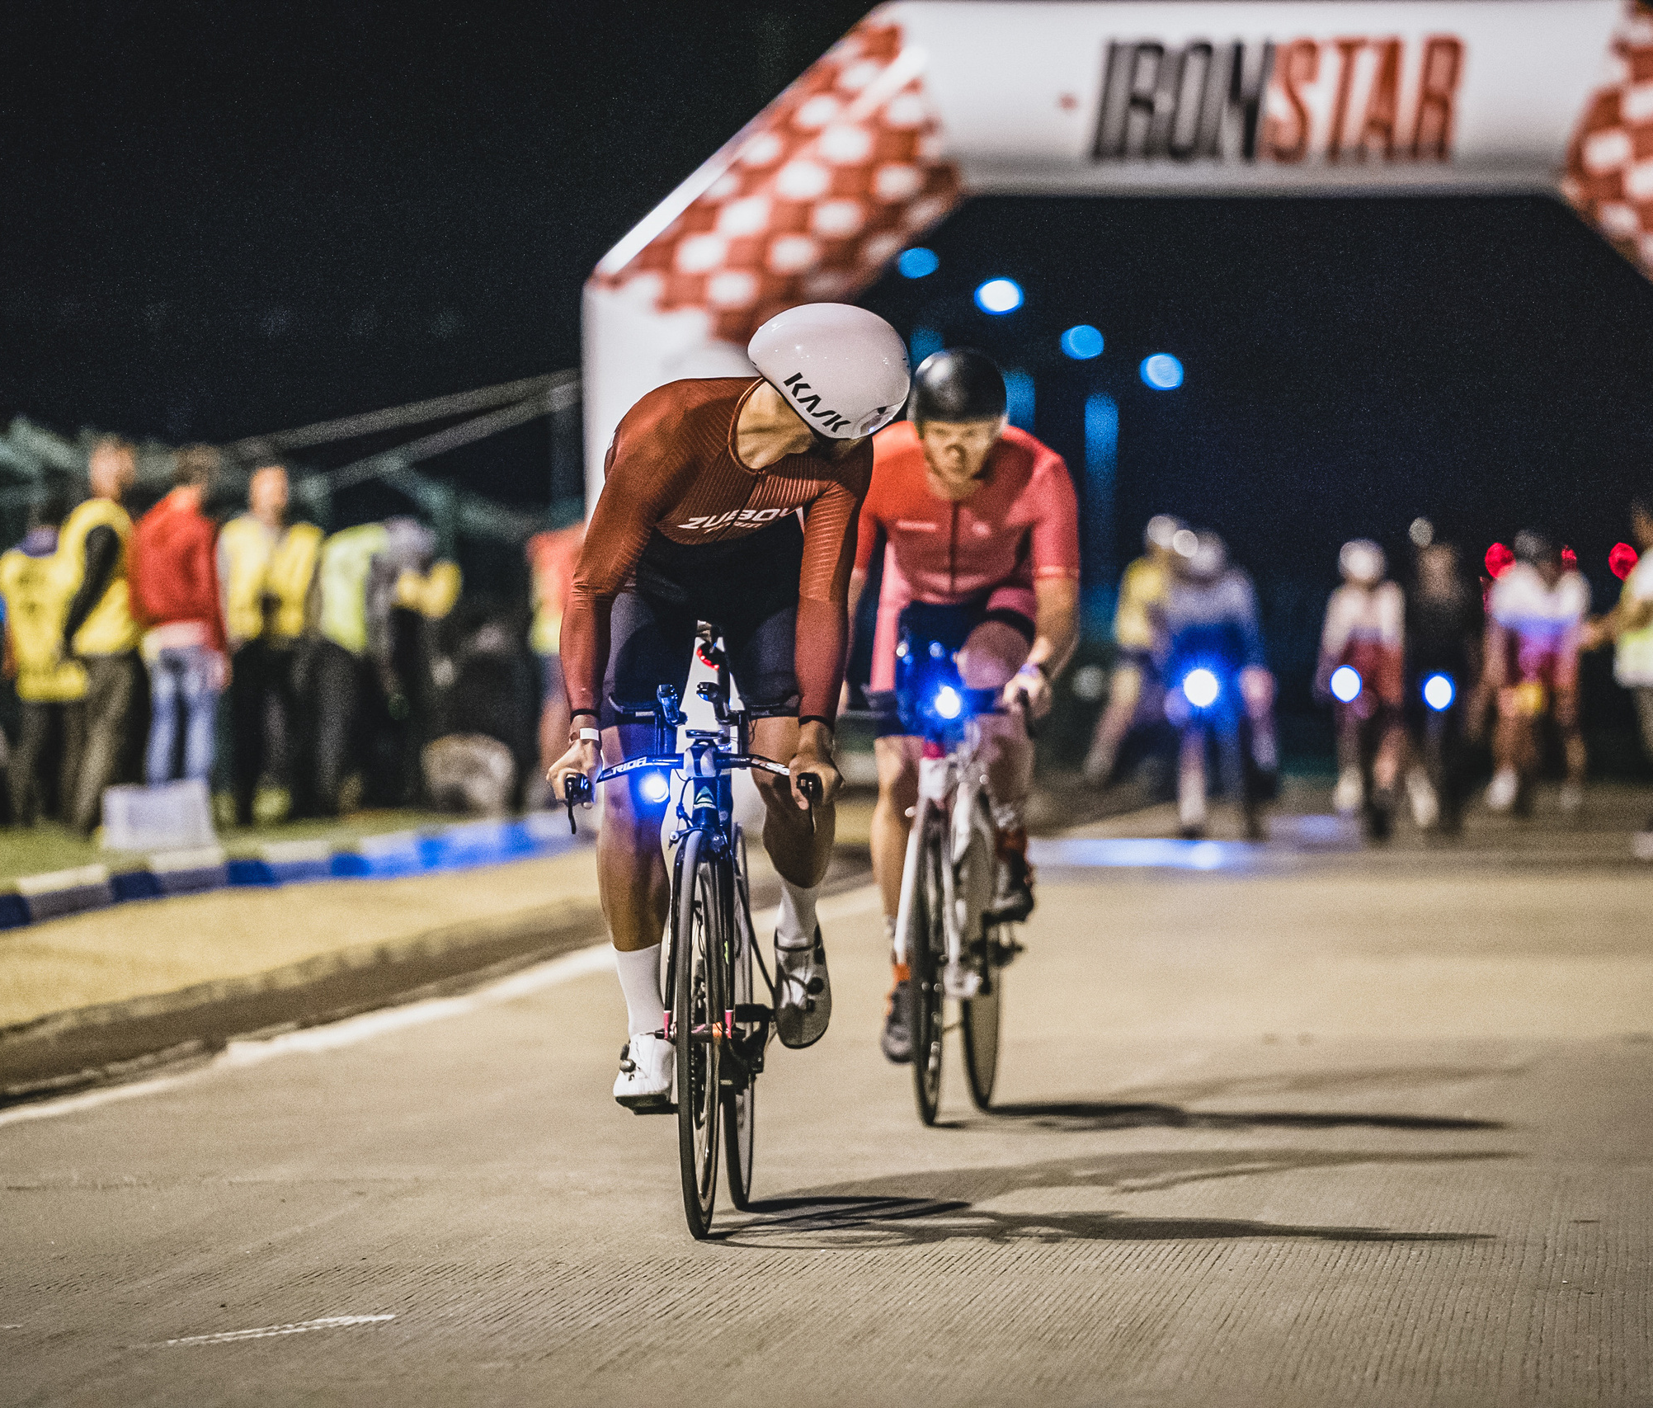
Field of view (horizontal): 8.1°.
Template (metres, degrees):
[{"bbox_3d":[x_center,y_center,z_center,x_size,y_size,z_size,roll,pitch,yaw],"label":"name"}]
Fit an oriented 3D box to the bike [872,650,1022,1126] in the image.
[{"bbox_3d":[0.265,0.355,24.150,0.430,0.990,1.660,0,0,7],"label":"bike"}]

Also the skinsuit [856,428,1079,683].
[{"bbox_3d":[0.276,-0.304,24.200,0.490,0.560,0.720,0,0,6],"label":"skinsuit"}]

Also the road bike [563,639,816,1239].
[{"bbox_3d":[-0.190,0.382,19.775,0.430,0.990,1.670,0,0,4],"label":"road bike"}]

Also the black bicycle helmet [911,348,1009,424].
[{"bbox_3d":[0.270,-0.639,23.870,0.205,0.170,0.270,0,9,6],"label":"black bicycle helmet"}]

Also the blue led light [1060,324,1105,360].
[{"bbox_3d":[4.811,-6.786,220.000,0.650,0.350,0.500,0,0,0],"label":"blue led light"}]

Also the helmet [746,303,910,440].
[{"bbox_3d":[0.004,-0.551,19.500,0.285,0.190,0.210,35,0,-25],"label":"helmet"}]

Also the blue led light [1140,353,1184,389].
[{"bbox_3d":[6.955,-6.881,243.000,0.650,0.350,0.500,0,0,0],"label":"blue led light"}]

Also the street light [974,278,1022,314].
[{"bbox_3d":[2.779,-6.608,190.000,0.650,0.350,0.500,0,0,0],"label":"street light"}]

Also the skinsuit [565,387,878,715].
[{"bbox_3d":[-0.185,-0.260,19.770,0.520,0.580,0.880,0,0,1],"label":"skinsuit"}]

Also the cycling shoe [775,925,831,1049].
[{"bbox_3d":[-0.041,0.483,20.030,0.100,0.120,0.275,-2,28,-6],"label":"cycling shoe"}]

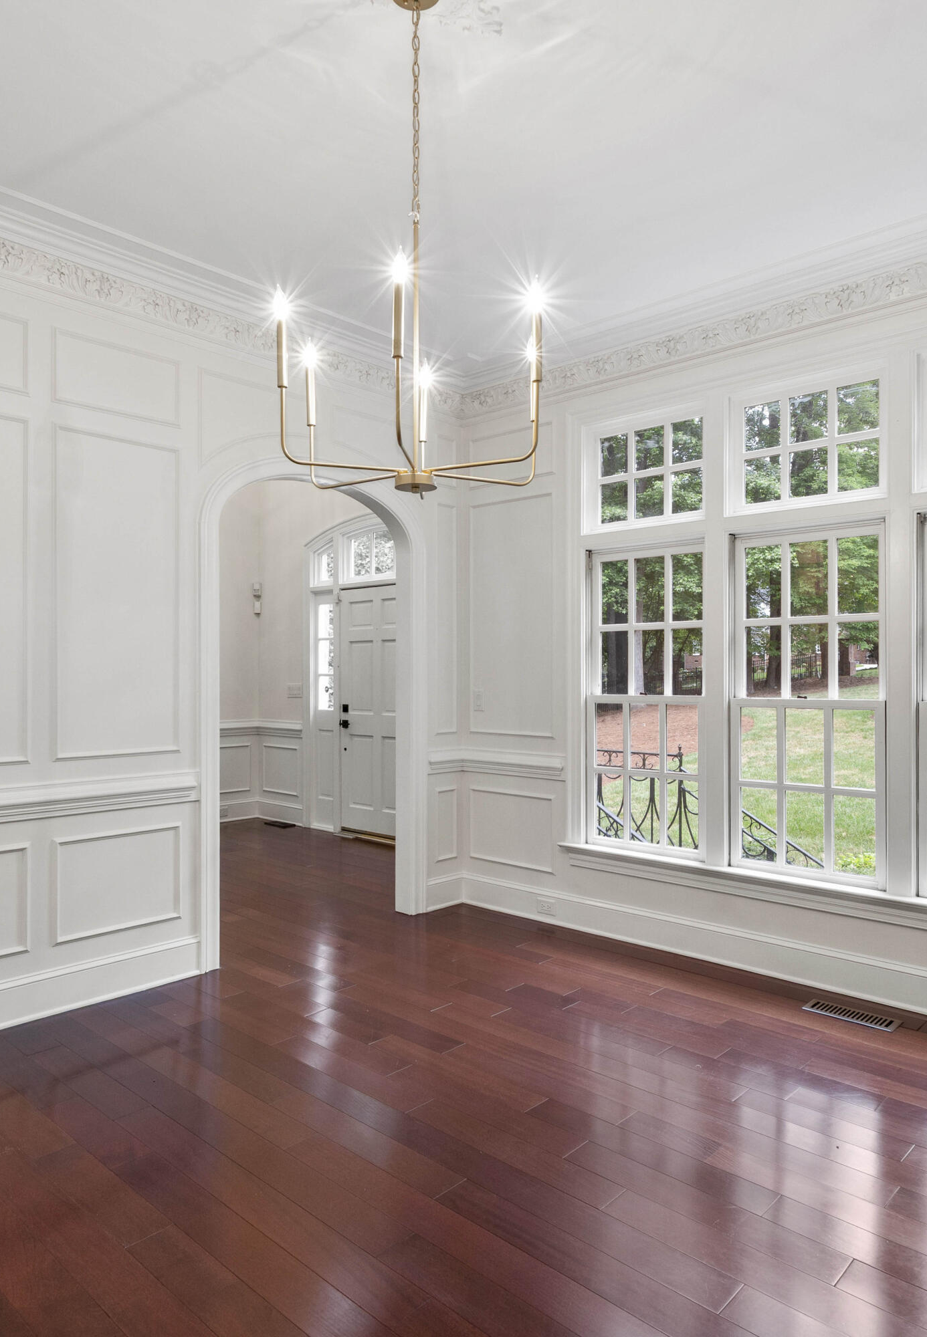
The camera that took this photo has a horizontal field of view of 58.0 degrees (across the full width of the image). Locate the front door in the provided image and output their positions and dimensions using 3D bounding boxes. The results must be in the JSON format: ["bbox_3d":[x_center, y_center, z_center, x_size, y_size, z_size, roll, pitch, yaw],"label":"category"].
[{"bbox_3d":[-0.684,0.345,6.867,0.925,2.030,0.050,0,-1,42],"label":"front door"}]

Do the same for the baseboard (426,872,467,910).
[{"bbox_3d":[-0.101,1.289,4.814,0.025,0.185,0.302,0,-1,44],"label":"baseboard"}]

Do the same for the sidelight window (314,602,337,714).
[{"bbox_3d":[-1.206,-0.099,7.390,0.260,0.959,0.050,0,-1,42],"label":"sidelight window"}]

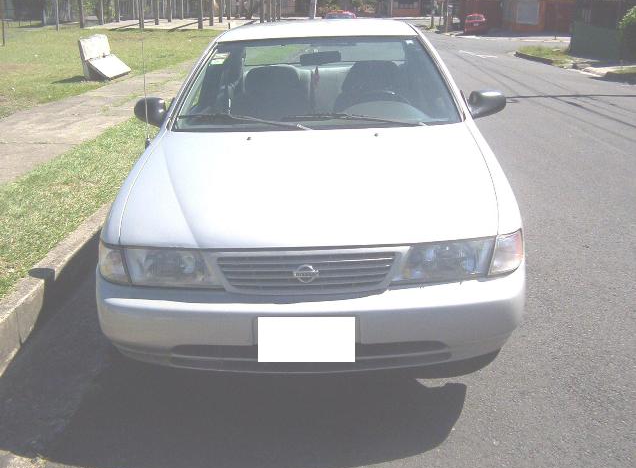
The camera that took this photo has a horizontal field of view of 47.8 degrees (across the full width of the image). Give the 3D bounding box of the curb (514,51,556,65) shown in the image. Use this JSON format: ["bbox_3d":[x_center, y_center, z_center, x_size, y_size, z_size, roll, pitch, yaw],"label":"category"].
[{"bbox_3d":[6.333,-5.134,20.784,0.220,0.180,3.990,-1,18,0],"label":"curb"}]

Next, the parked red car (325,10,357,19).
[{"bbox_3d":[1.184,-10.615,36.711,1.650,1.420,4.100,-1,18,2],"label":"parked red car"}]

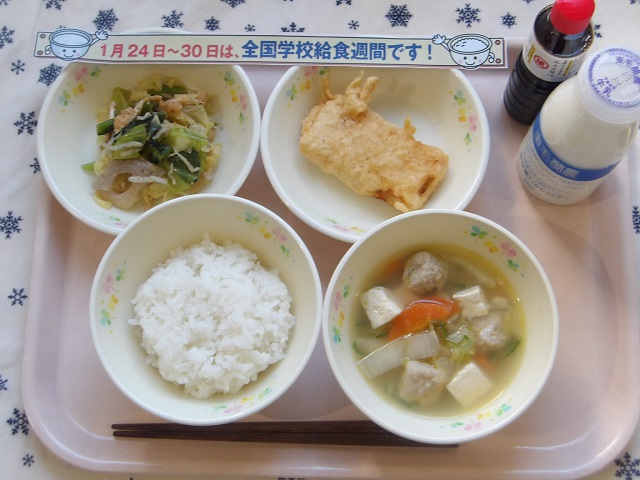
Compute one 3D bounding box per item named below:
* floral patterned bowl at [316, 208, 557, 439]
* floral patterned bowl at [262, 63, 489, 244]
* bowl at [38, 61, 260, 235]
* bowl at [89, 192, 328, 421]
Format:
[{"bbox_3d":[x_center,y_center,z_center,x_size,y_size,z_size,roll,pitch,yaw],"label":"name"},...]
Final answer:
[{"bbox_3d":[0.067,0.052,0.583,0.132,0.059,0.132,0,76,0],"label":"floral patterned bowl"},{"bbox_3d":[0.034,-0.059,0.618,0.138,0.041,0.138,0,76,0],"label":"floral patterned bowl"},{"bbox_3d":[-0.105,-0.063,0.623,0.138,0.041,0.138,0,76,0],"label":"bowl"},{"bbox_3d":[-0.065,0.044,0.584,0.132,0.059,0.132,0,76,0],"label":"bowl"}]

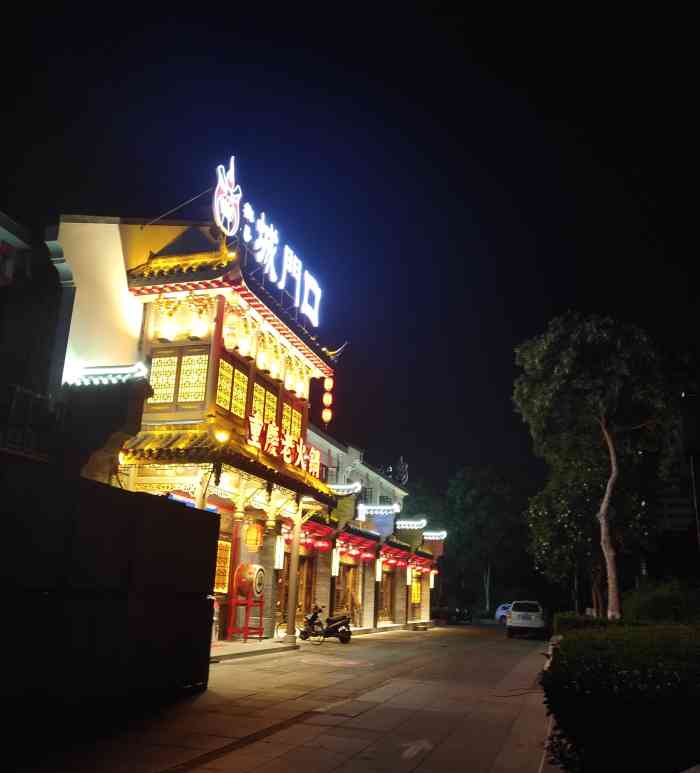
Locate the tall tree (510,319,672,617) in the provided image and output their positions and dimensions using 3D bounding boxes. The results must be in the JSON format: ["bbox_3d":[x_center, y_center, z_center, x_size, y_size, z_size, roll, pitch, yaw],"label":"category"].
[{"bbox_3d":[7.750,2.980,26.433,4.820,11.250,4.820,3,-15,0],"label":"tall tree"}]

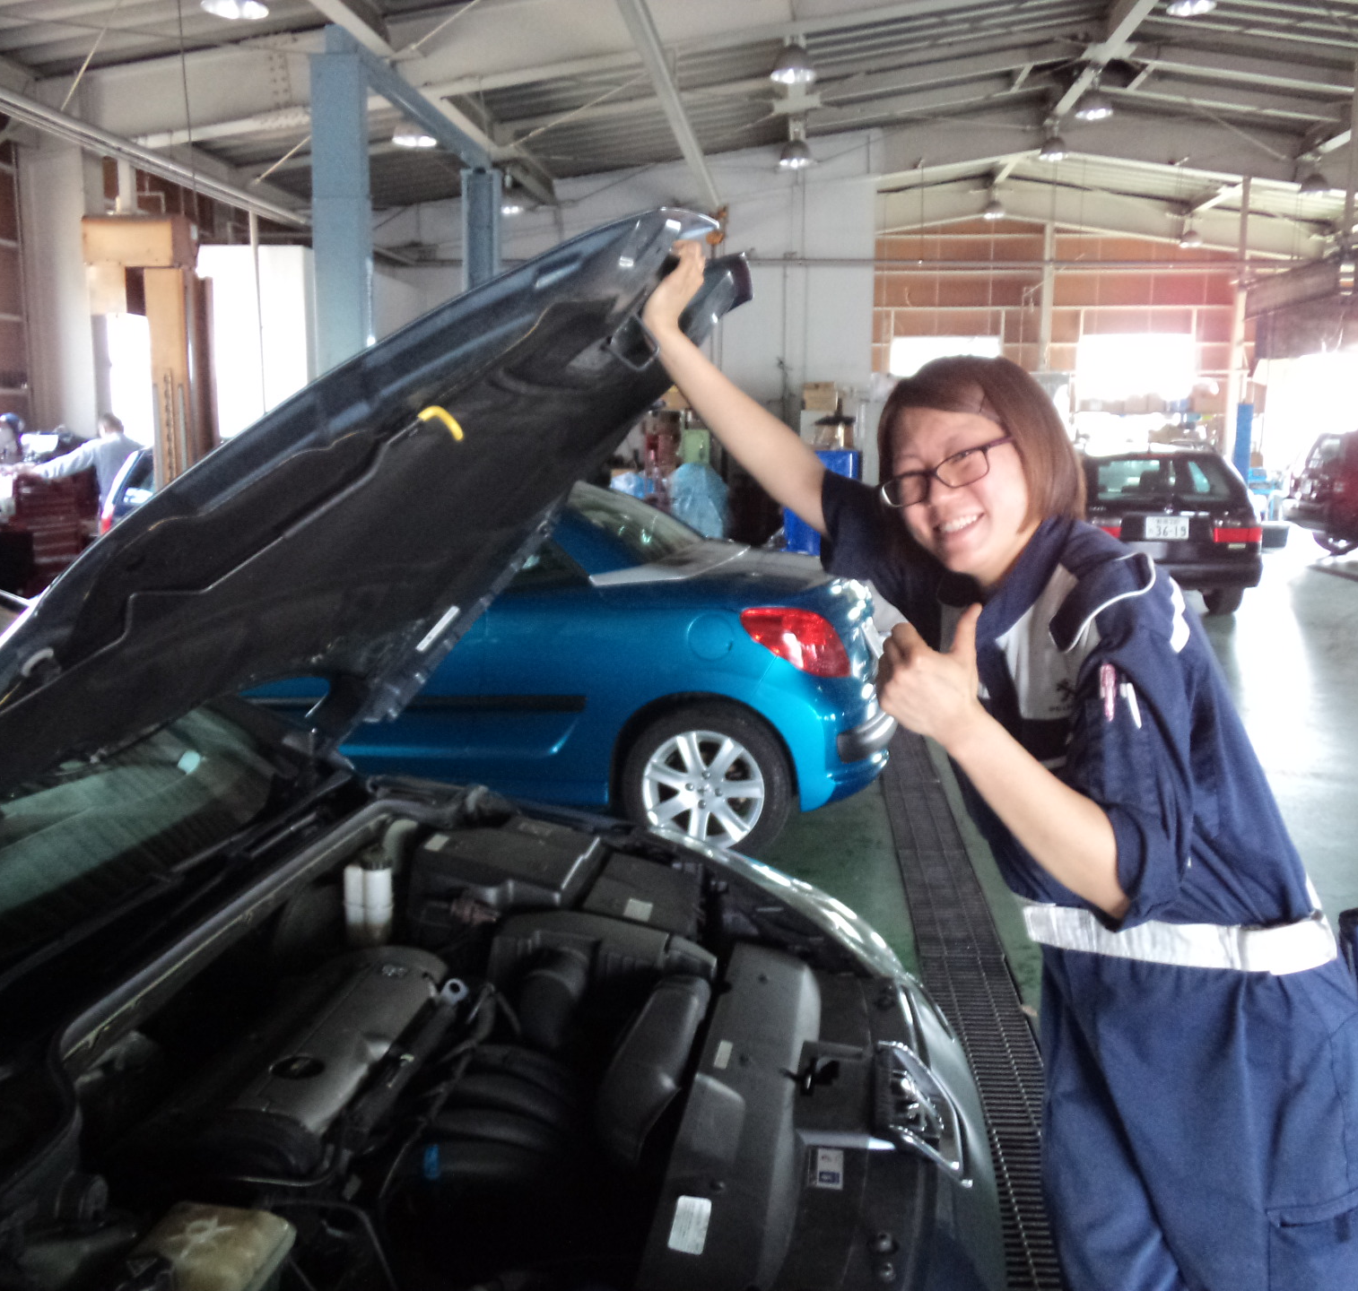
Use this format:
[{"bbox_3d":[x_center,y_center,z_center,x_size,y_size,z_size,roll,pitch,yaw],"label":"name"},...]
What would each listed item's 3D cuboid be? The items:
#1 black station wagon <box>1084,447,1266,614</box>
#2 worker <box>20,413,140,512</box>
[{"bbox_3d":[4.256,-1.247,12.848,1.700,1.460,4.480,1,9,6],"label":"black station wagon"},{"bbox_3d":[-5.387,-1.237,11.766,0.650,1.720,0.750,5,11,29],"label":"worker"}]

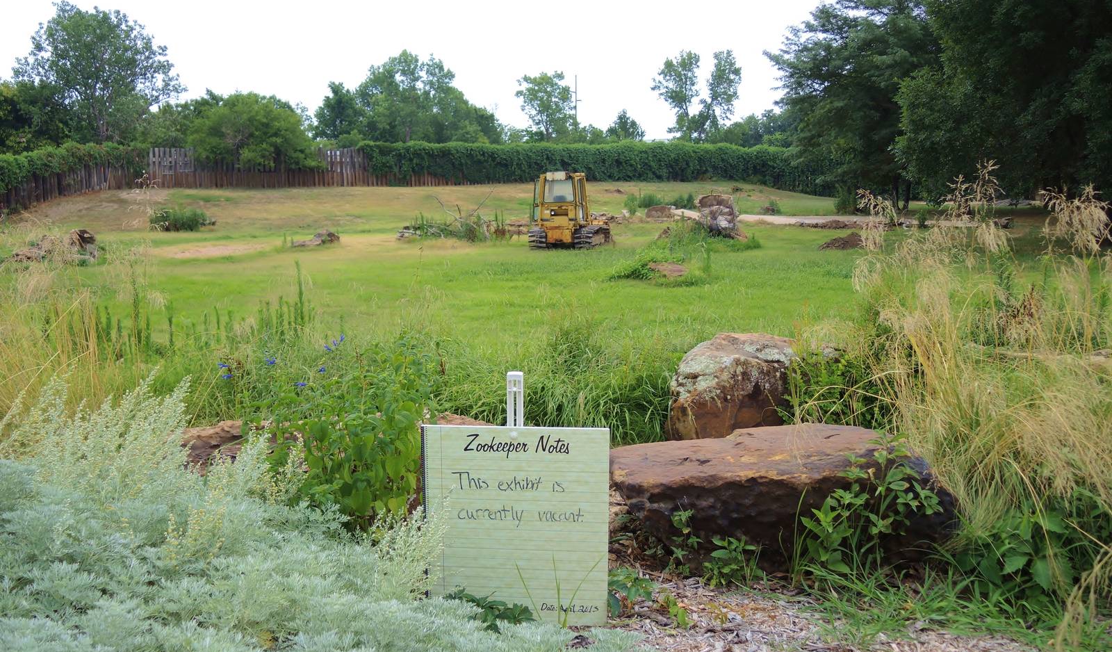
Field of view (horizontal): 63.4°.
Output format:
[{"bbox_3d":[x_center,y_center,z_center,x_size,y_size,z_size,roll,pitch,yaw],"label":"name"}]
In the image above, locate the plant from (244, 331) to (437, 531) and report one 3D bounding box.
[{"bbox_3d":[-0.877,0.461,3.713,0.770,0.860,0.650,-2,9,-14],"label":"plant"}]

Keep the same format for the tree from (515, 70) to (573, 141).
[{"bbox_3d":[-1.200,-19.659,91.116,6.100,13.000,6.000,0,8,0],"label":"tree"}]

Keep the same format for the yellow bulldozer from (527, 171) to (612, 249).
[{"bbox_3d":[0.650,-4.547,35.010,2.600,2.850,4.100,2,9,14],"label":"yellow bulldozer"}]

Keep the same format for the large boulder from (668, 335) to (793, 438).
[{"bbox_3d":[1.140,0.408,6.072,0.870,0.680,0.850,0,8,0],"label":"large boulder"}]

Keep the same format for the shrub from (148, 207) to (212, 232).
[{"bbox_3d":[-17.000,-4.840,40.728,2.600,1.120,1.700,0,8,0],"label":"shrub"}]

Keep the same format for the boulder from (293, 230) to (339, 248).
[{"bbox_3d":[-9.050,-3.270,33.984,1.800,0.660,1.100,0,8,0],"label":"boulder"}]

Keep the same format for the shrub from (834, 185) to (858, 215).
[{"bbox_3d":[13.759,-5.962,42.589,1.230,1.430,1.200,3,9,18],"label":"shrub"}]

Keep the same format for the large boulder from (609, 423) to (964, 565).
[{"bbox_3d":[0.970,0.763,4.123,1.500,0.440,0.820,-1,8,-9],"label":"large boulder"}]

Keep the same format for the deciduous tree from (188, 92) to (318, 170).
[{"bbox_3d":[-18.497,-11.587,54.876,7.900,5.250,7.000,-3,9,-18],"label":"deciduous tree"}]

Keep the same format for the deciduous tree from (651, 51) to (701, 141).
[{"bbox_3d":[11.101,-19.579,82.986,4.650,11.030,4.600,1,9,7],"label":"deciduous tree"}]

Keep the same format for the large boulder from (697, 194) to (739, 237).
[{"bbox_3d":[6.278,-4.227,34.762,1.650,1.700,1.400,2,9,10],"label":"large boulder"}]

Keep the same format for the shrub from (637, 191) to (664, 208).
[{"bbox_3d":[4.796,-6.401,45.557,1.450,0.960,1.200,1,9,6],"label":"shrub"}]

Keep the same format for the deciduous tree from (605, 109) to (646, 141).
[{"bbox_3d":[6.150,-15.750,79.560,3.700,7.600,3.700,0,8,0],"label":"deciduous tree"}]

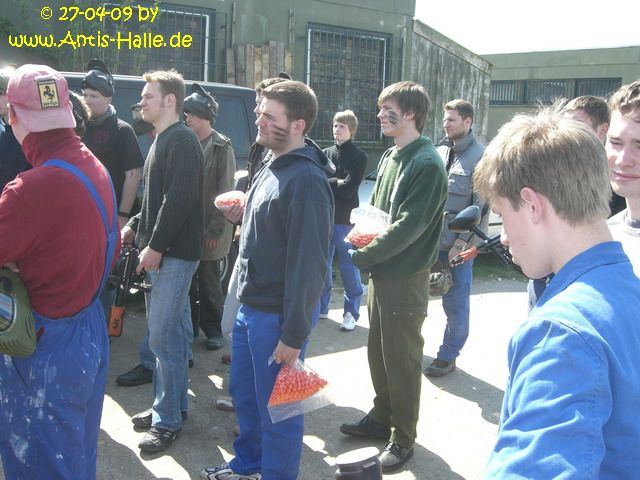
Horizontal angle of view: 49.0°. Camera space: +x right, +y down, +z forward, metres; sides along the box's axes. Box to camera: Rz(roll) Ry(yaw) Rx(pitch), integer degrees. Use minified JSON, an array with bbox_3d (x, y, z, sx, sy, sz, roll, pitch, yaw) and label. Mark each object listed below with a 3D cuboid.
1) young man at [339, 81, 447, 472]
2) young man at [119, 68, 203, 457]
[{"bbox_3d":[0.376,0.167,3.337,0.500,1.790,0.520,-2,10,-22],"label":"young man"},{"bbox_3d":[-0.752,0.108,3.373,0.430,1.790,0.500,-2,10,-25],"label":"young man"}]

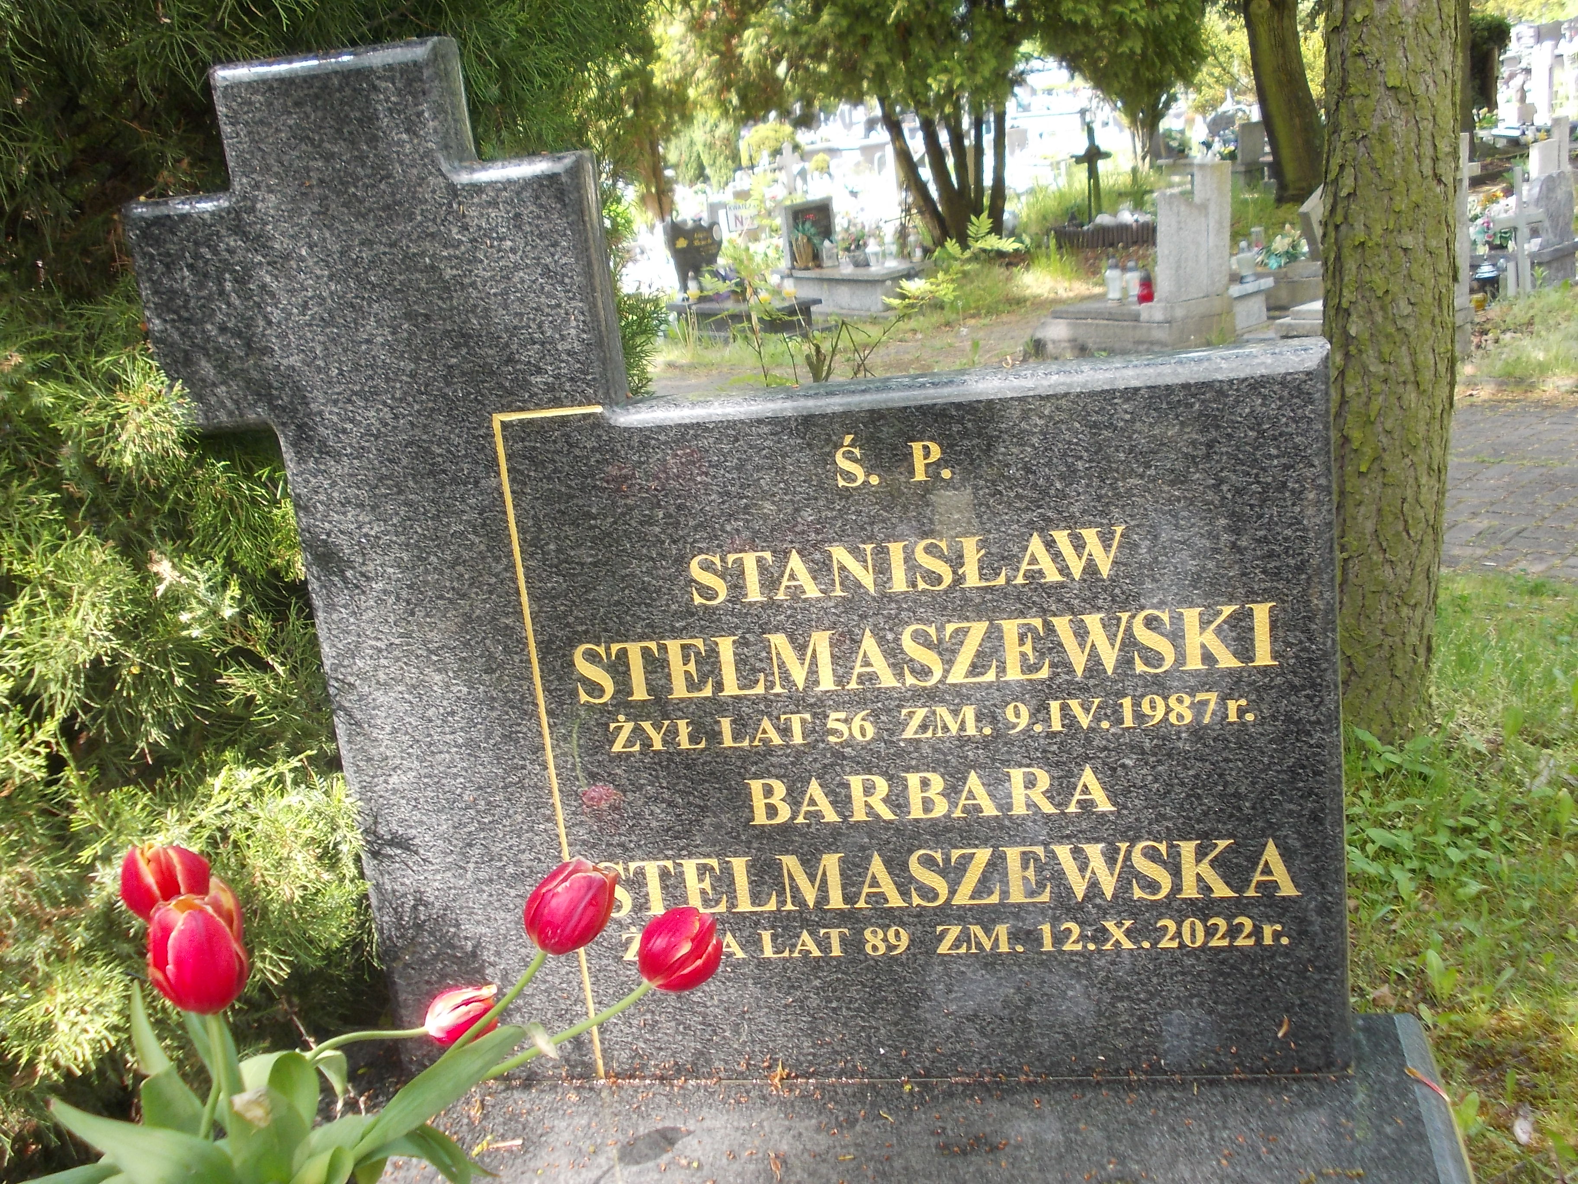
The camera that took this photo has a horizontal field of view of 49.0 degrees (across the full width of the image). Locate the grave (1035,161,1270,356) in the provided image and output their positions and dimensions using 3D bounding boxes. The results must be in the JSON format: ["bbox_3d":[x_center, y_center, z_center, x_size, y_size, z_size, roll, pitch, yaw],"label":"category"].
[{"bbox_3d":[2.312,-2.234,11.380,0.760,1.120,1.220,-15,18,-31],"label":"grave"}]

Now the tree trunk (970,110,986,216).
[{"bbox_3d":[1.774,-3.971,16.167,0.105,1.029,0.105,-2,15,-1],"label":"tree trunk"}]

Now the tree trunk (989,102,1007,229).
[{"bbox_3d":[1.942,-3.918,16.145,0.125,1.206,0.125,0,15,-2],"label":"tree trunk"}]

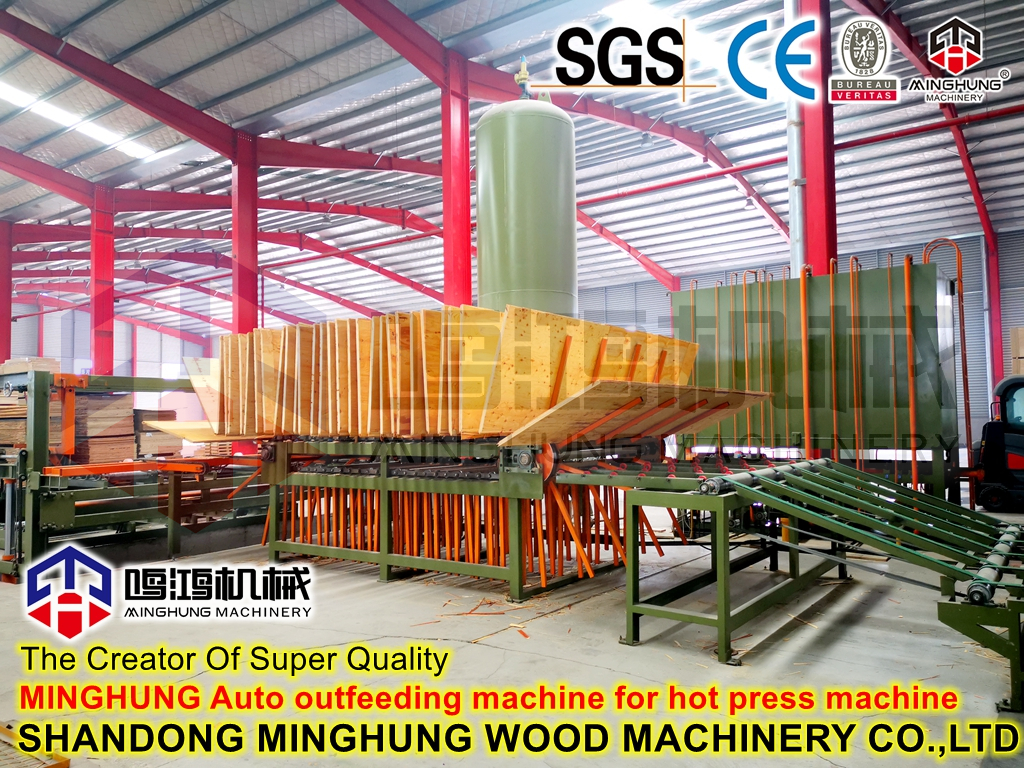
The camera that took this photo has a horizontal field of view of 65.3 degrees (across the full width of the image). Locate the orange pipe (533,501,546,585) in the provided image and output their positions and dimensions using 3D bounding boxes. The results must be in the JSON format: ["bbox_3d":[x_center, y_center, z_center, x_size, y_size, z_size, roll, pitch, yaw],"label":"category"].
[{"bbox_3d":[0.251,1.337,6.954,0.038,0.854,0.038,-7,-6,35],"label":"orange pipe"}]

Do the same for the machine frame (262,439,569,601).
[{"bbox_3d":[-0.645,1.381,9.543,4.108,1.501,2.640,-3,-3,35],"label":"machine frame"}]

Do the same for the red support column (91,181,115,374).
[{"bbox_3d":[-16.714,-2.281,32.541,0.329,11.567,0.705,-3,-4,37],"label":"red support column"}]

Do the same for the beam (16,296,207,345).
[{"bbox_3d":[-37.540,-6.112,77.718,0.314,0.862,17.836,-3,-12,37],"label":"beam"}]

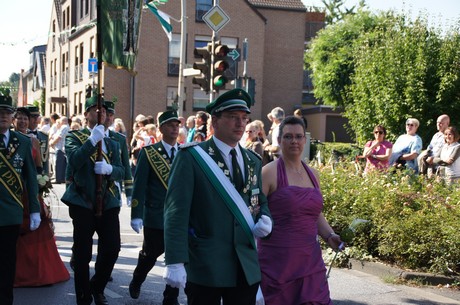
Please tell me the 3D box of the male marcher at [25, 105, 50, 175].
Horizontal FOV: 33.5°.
[{"bbox_3d":[-2.216,0.369,8.537,0.550,1.800,0.370,1,3,-25],"label":"male marcher"}]

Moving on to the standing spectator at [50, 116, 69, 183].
[{"bbox_3d":[-4.315,-0.064,19.435,0.420,1.690,0.480,1,2,-18],"label":"standing spectator"}]

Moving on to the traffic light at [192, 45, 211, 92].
[{"bbox_3d":[-0.603,-1.778,16.200,0.360,1.020,0.340,2,1,-15],"label":"traffic light"}]

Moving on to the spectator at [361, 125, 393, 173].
[{"bbox_3d":[2.314,0.374,12.033,0.480,1.620,0.330,3,2,14],"label":"spectator"}]

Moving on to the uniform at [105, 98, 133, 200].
[{"bbox_3d":[-1.315,0.377,8.238,0.550,1.850,0.380,1,3,-25],"label":"uniform"}]

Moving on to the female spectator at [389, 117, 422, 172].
[{"bbox_3d":[2.783,0.311,12.035,0.520,1.690,0.380,3,3,30],"label":"female spectator"}]

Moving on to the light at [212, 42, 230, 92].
[{"bbox_3d":[-0.169,-1.688,15.200,0.290,0.970,0.330,1,3,-25],"label":"light"}]

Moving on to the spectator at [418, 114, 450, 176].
[{"bbox_3d":[3.036,0.113,11.317,0.540,1.350,0.680,4,2,40],"label":"spectator"}]

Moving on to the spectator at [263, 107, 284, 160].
[{"bbox_3d":[0.646,0.245,11.023,0.420,1.800,0.520,3,2,34],"label":"spectator"}]

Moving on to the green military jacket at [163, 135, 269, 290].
[{"bbox_3d":[-0.069,0.331,4.220,0.570,0.810,0.360,1,3,-30],"label":"green military jacket"}]

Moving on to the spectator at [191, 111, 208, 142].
[{"bbox_3d":[-0.486,0.213,12.035,0.350,1.720,0.480,1,3,-22],"label":"spectator"}]

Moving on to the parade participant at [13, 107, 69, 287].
[{"bbox_3d":[-2.031,0.437,7.600,0.780,1.720,0.700,2,1,-15],"label":"parade participant"}]

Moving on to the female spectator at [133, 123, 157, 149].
[{"bbox_3d":[-1.577,0.249,14.520,0.420,1.580,0.500,3,1,15],"label":"female spectator"}]

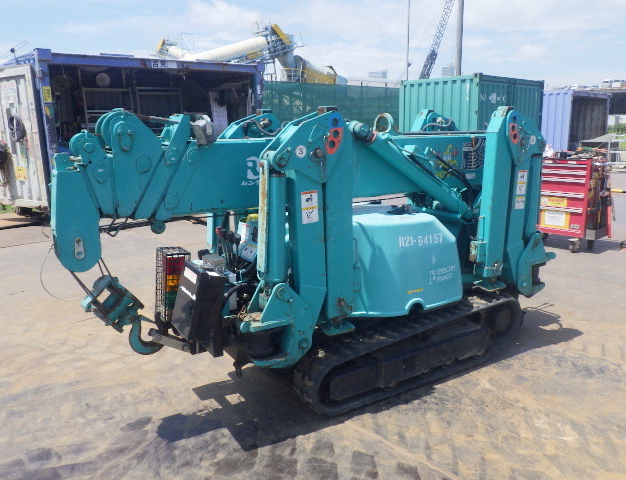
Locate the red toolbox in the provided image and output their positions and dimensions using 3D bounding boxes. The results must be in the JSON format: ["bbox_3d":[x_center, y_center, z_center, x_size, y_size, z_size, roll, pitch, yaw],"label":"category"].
[{"bbox_3d":[2.891,-0.424,5.903,0.500,0.980,0.740,-10,15,-35],"label":"red toolbox"}]

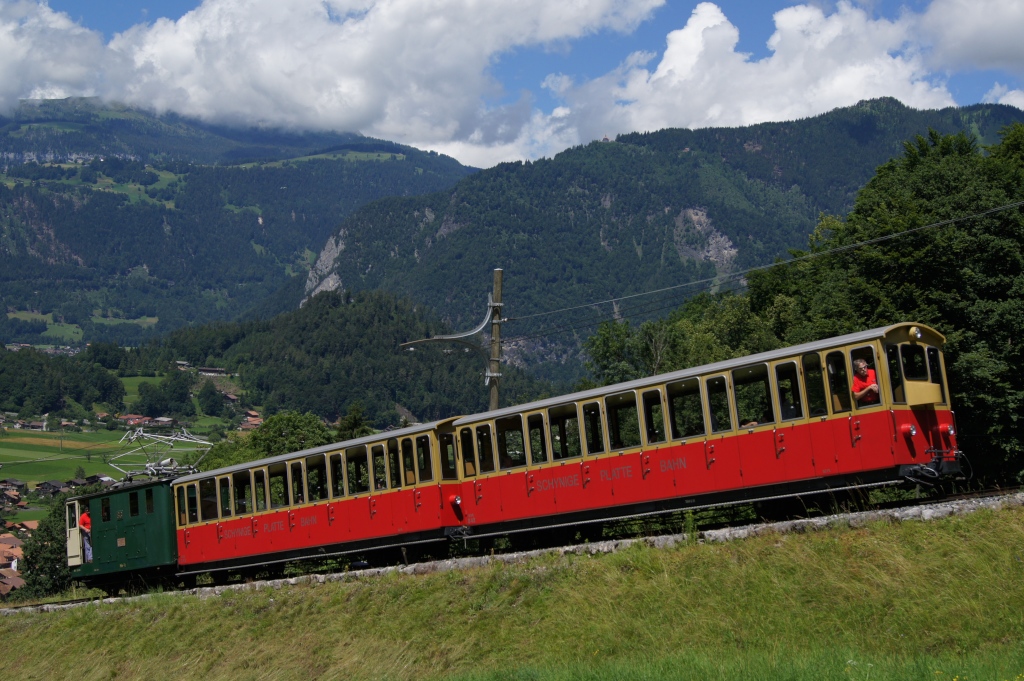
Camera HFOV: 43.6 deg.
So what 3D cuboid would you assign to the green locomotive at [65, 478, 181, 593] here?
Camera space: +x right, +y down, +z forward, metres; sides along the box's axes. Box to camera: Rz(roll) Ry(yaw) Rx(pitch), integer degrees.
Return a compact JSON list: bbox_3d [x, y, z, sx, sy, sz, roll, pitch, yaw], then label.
[{"bbox_3d":[-10.318,5.676,36.739,5.452,3.060,2.250,-15,-12,40],"label":"green locomotive"}]

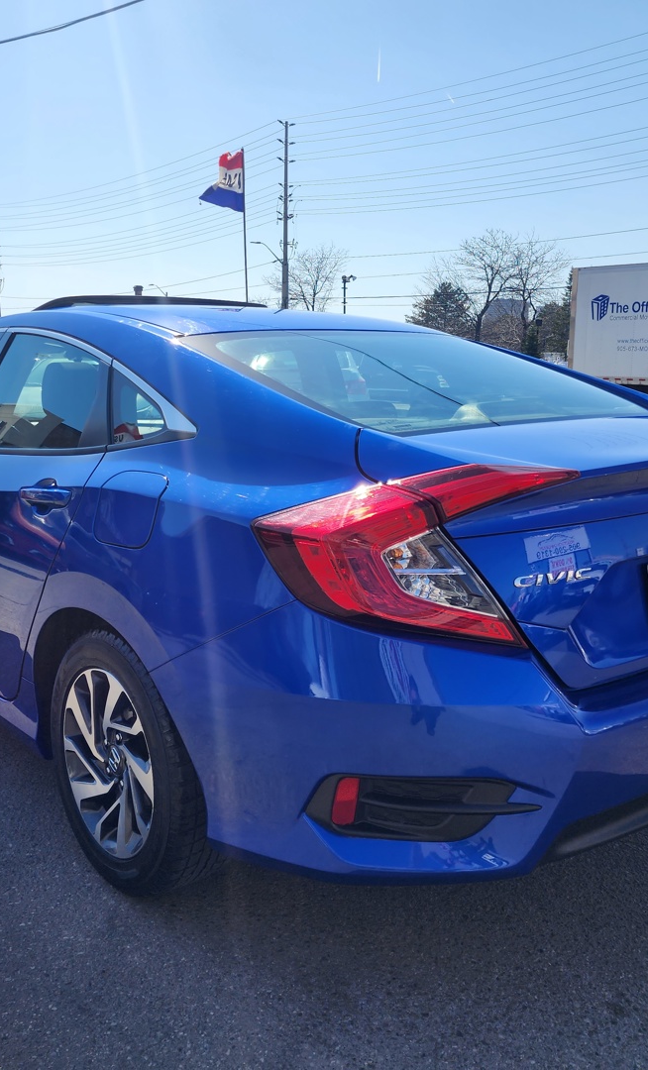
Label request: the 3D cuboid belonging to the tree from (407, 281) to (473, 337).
[{"bbox_3d":[6.735,-11.440,55.472,4.200,6.596,4.100,1,10,7],"label":"tree"}]

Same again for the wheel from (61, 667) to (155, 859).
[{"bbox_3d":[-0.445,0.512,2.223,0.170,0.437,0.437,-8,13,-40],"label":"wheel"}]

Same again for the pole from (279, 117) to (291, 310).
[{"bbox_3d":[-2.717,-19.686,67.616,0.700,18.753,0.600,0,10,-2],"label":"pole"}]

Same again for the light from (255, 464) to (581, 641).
[{"bbox_3d":[0.170,0.025,1.691,0.430,0.285,0.450,-8,13,-40],"label":"light"}]

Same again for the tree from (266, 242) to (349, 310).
[{"bbox_3d":[-0.999,-16.451,70.939,6.200,10.560,6.000,0,10,0],"label":"tree"}]

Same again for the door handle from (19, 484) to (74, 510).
[{"bbox_3d":[-0.648,-0.087,2.224,0.055,0.050,0.230,-8,13,-40],"label":"door handle"}]

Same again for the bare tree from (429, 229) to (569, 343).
[{"bbox_3d":[9.977,-12.758,54.764,8.200,9.458,7.000,2,10,10],"label":"bare tree"}]

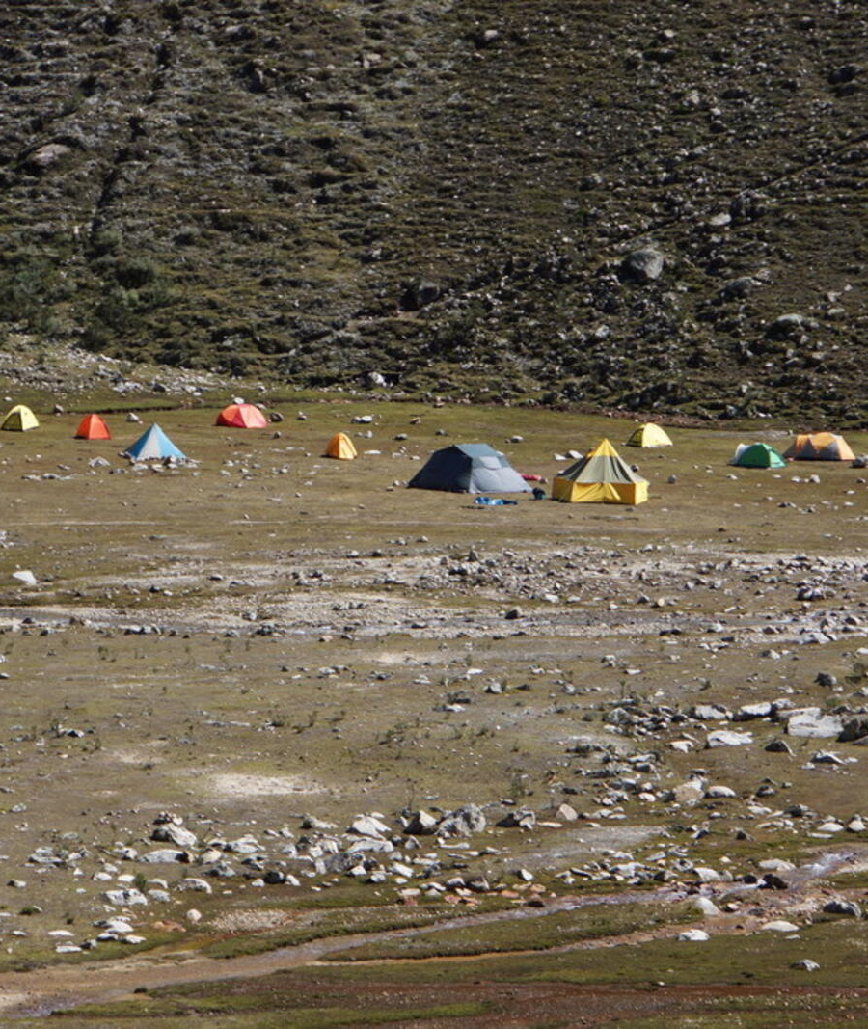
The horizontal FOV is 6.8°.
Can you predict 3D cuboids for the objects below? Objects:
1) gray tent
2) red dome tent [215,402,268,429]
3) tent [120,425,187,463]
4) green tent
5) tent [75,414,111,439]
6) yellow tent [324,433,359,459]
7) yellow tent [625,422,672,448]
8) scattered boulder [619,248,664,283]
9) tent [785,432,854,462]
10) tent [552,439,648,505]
[{"bbox_3d":[1.592,-2.239,343.548,4.100,2.050,4.100,-6,9,-41],"label":"gray tent"},{"bbox_3d":[-9.764,-5.081,371.079,1.900,1.100,1.700,5,9,36],"label":"red dome tent"},{"bbox_3d":[-13.123,-3.421,341.060,2.400,1.550,2.400,-1,6,-13],"label":"tent"},{"bbox_3d":[15.794,-2.960,353.494,2.050,1.100,1.600,5,8,35],"label":"green tent"},{"bbox_3d":[-16.400,-4.271,350.806,1.250,1.100,1.800,-2,7,-14],"label":"tent"},{"bbox_3d":[-4.346,-3.222,341.082,1.250,1.150,1.800,-1,6,-11],"label":"yellow tent"},{"bbox_3d":[10.235,-3.770,346.503,1.750,1.050,1.400,-5,8,-37],"label":"yellow tent"},{"bbox_3d":[11.052,-13.176,385.000,2.300,1.700,2.000,0,6,0],"label":"scattered boulder"},{"bbox_3d":[18.061,-3.211,340.528,2.900,1.250,1.900,2,7,18],"label":"tent"},{"bbox_3d":[7.748,-2.066,339.191,4.300,2.750,4.200,1,7,6],"label":"tent"}]

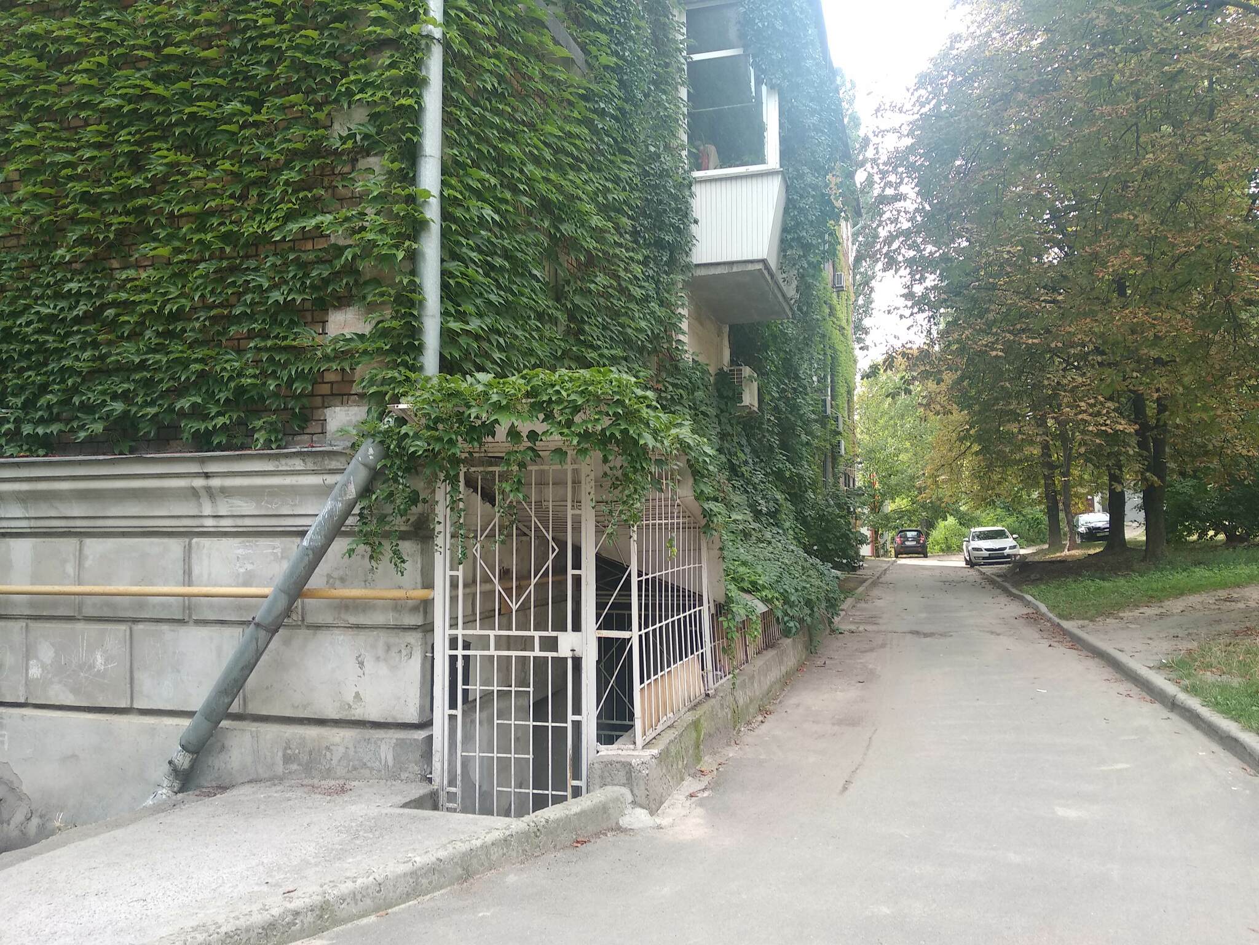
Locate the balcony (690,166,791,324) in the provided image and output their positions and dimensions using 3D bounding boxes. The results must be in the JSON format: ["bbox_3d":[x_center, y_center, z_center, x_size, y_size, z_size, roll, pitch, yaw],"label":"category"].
[{"bbox_3d":[1.614,-3.059,13.306,1.282,1.261,2.758,-1,-4,16],"label":"balcony"}]

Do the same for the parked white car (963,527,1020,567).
[{"bbox_3d":[14.377,2.925,37.619,1.830,1.460,4.660,-6,-5,16],"label":"parked white car"}]

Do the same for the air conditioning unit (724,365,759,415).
[{"bbox_3d":[1.706,-1.222,14.114,0.285,0.562,0.780,-2,-4,18],"label":"air conditioning unit"}]

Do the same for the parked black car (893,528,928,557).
[{"bbox_3d":[15.047,3.783,50.555,1.690,1.505,3.950,-1,-4,16],"label":"parked black car"}]

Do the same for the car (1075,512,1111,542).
[{"bbox_3d":[23.047,2.722,46.744,1.790,1.470,4.400,-6,-5,16],"label":"car"}]

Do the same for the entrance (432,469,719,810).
[{"bbox_3d":[-0.290,0.997,6.268,1.353,2.055,1.750,-1,-4,16],"label":"entrance"}]

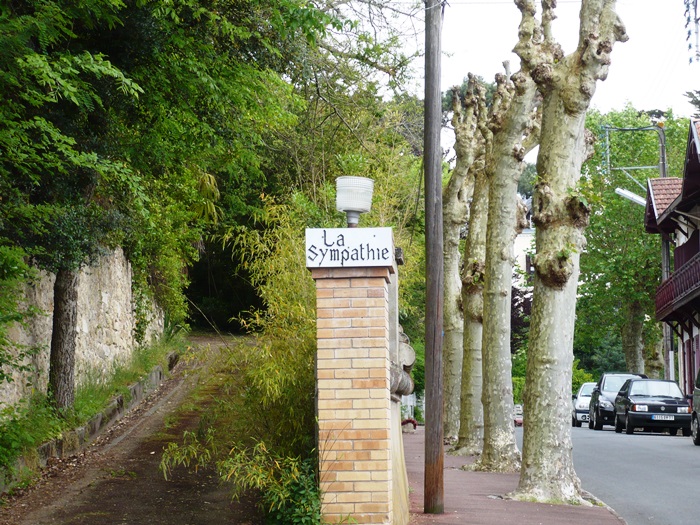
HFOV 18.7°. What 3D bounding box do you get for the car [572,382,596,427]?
[{"bbox_3d":[7.750,4.420,65.900,1.650,1.420,3.800,1,-4,3],"label":"car"}]

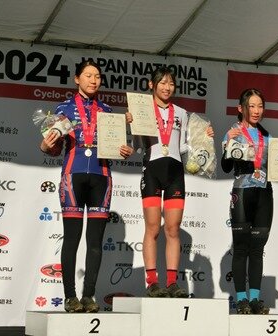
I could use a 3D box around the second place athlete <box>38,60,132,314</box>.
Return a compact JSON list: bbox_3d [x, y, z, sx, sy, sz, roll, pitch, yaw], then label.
[{"bbox_3d":[-0.337,0.123,6.600,0.580,1.660,0.400,3,-7,-15],"label":"second place athlete"}]

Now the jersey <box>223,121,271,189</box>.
[{"bbox_3d":[0.740,-0.083,6.950,0.390,0.460,0.280,3,-7,-17],"label":"jersey"}]

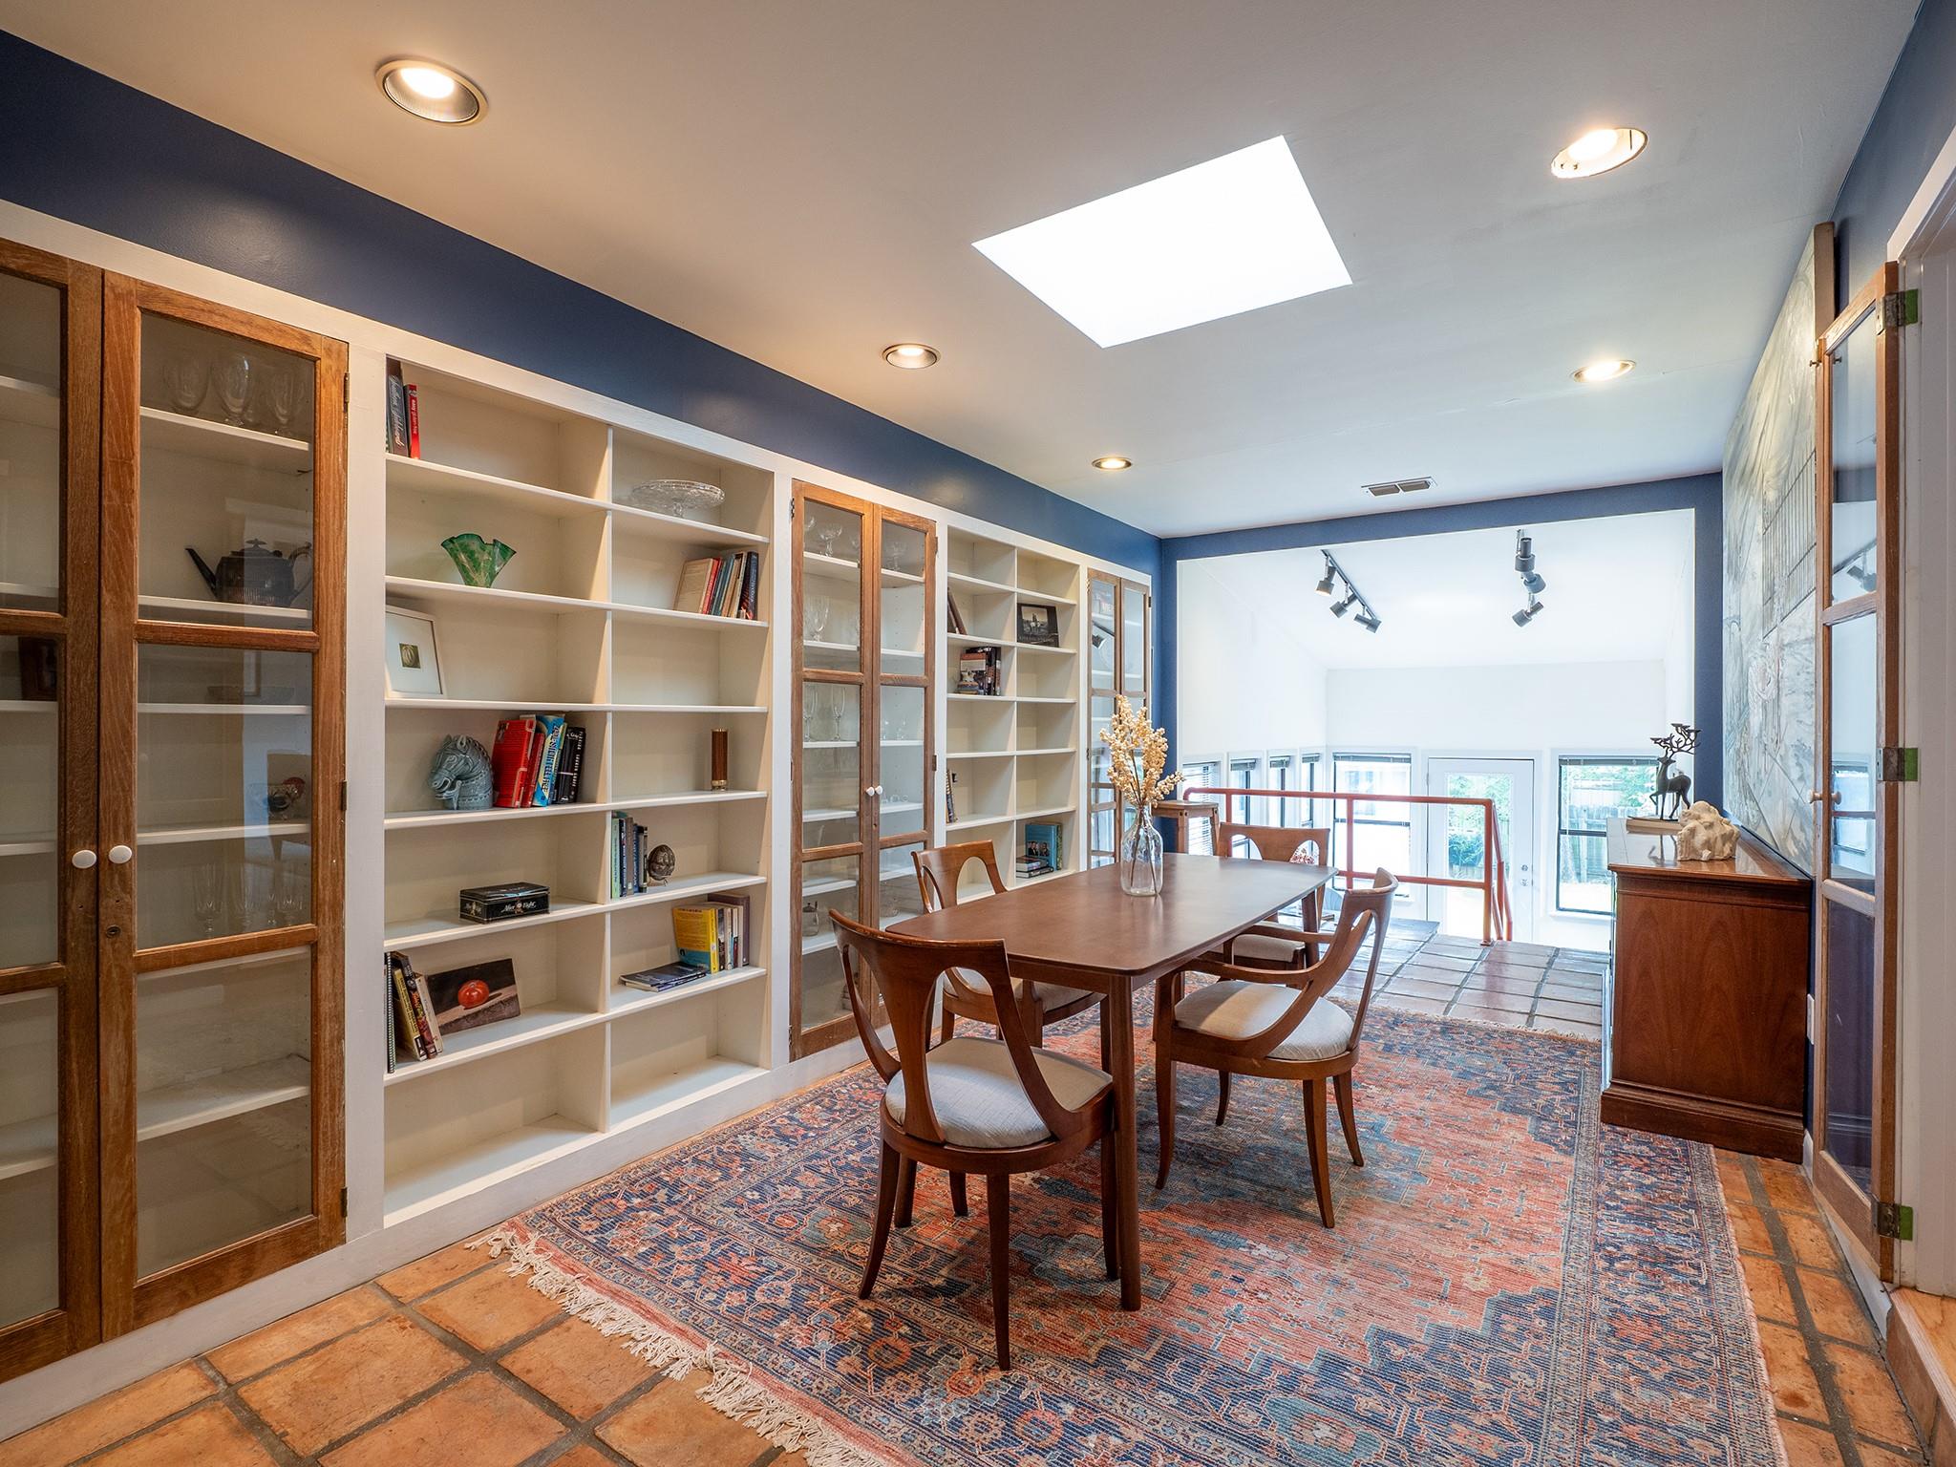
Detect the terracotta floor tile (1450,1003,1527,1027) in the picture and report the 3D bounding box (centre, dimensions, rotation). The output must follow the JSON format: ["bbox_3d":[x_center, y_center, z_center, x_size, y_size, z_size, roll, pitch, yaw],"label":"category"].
[{"bbox_3d":[2.238,1.259,3.965,0.295,0.020,0.295,0,0,35],"label":"terracotta floor tile"}]

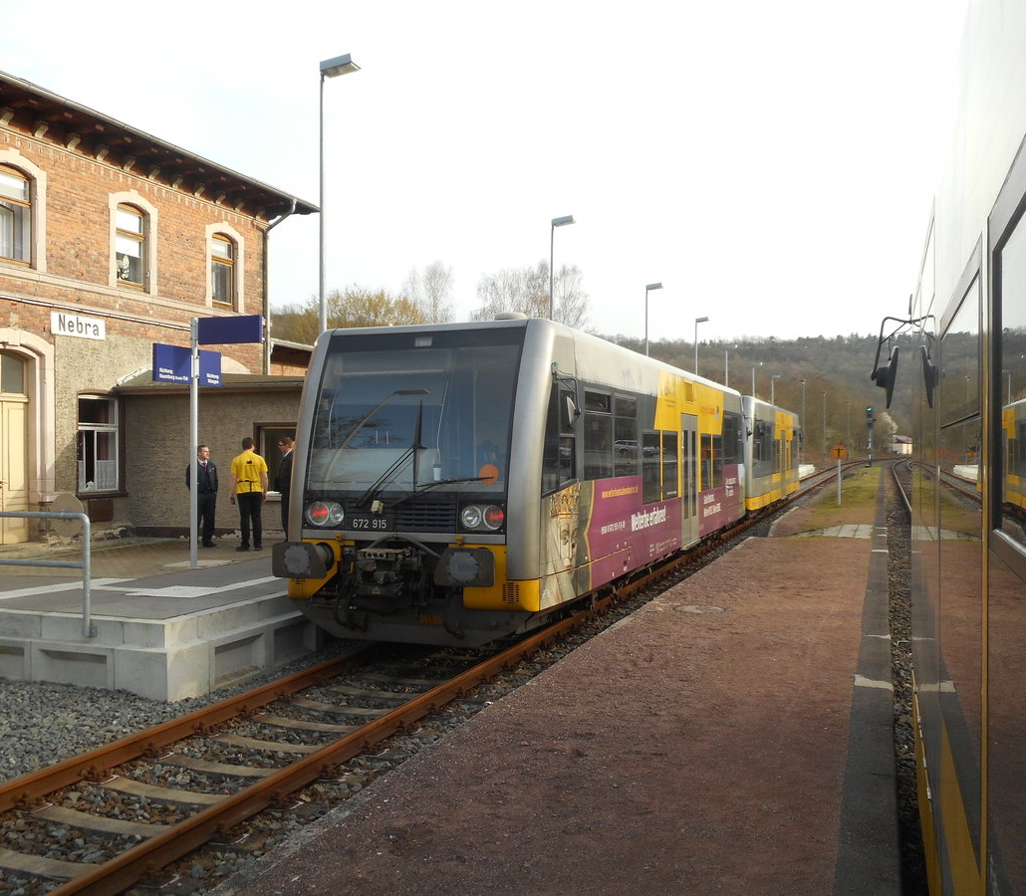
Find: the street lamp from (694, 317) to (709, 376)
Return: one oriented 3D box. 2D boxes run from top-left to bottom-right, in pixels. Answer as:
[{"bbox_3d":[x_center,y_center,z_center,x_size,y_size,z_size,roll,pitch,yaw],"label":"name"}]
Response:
[{"bbox_3d":[9.515,-2.470,50.257,0.640,8.140,0.290,0,0,21],"label":"street lamp"}]

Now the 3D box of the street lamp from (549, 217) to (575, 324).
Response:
[{"bbox_3d":[1.395,-2.470,28.257,0.640,8.140,0.290,0,0,21],"label":"street lamp"}]

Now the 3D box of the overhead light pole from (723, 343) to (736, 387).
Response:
[{"bbox_3d":[13.549,-2.470,61.957,0.640,8.140,0.290,0,0,21],"label":"overhead light pole"}]

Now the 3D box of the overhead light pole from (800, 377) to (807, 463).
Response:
[{"bbox_3d":[34.830,-3.160,120.000,0.750,10.200,0.350,0,0,23],"label":"overhead light pole"}]

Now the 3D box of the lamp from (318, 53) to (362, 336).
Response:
[{"bbox_3d":[-2.917,-2.470,16.757,0.640,8.140,0.290,0,0,21],"label":"lamp"}]

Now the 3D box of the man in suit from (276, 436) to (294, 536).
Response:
[{"bbox_3d":[-3.650,0.710,16.400,0.380,1.790,0.520,0,0,-6],"label":"man in suit"}]

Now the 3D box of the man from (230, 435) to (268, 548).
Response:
[{"bbox_3d":[-4.180,0.710,15.850,0.590,1.790,0.360,0,0,-6],"label":"man"}]

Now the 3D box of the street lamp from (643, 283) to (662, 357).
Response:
[{"bbox_3d":[5.606,-2.470,39.657,0.640,8.140,0.290,0,0,21],"label":"street lamp"}]

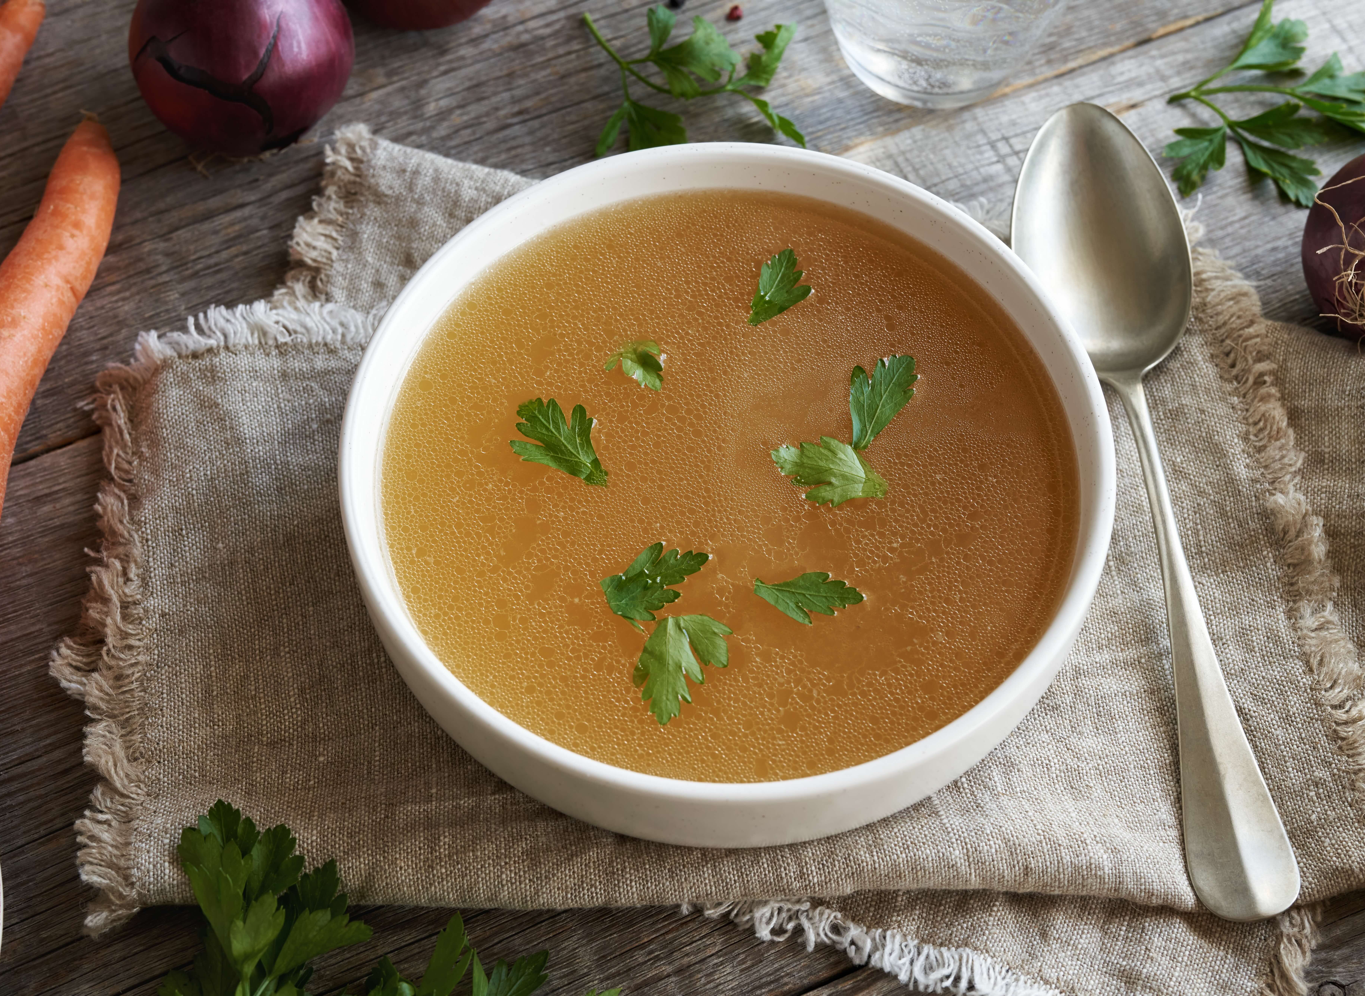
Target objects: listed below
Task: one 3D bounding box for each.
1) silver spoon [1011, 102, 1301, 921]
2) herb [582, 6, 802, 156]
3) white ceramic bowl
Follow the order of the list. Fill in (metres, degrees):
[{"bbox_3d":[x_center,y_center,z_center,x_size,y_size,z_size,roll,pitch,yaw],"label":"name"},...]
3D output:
[{"bbox_3d":[0.108,-0.008,0.484,0.042,0.022,0.217,-3,59,-2],"label":"silver spoon"},{"bbox_3d":[0.004,-0.113,0.555,0.056,0.018,0.052,-4,59,-3],"label":"herb"},{"bbox_3d":[0.010,-0.003,0.472,0.170,0.037,0.170,0,59,0],"label":"white ceramic bowl"}]

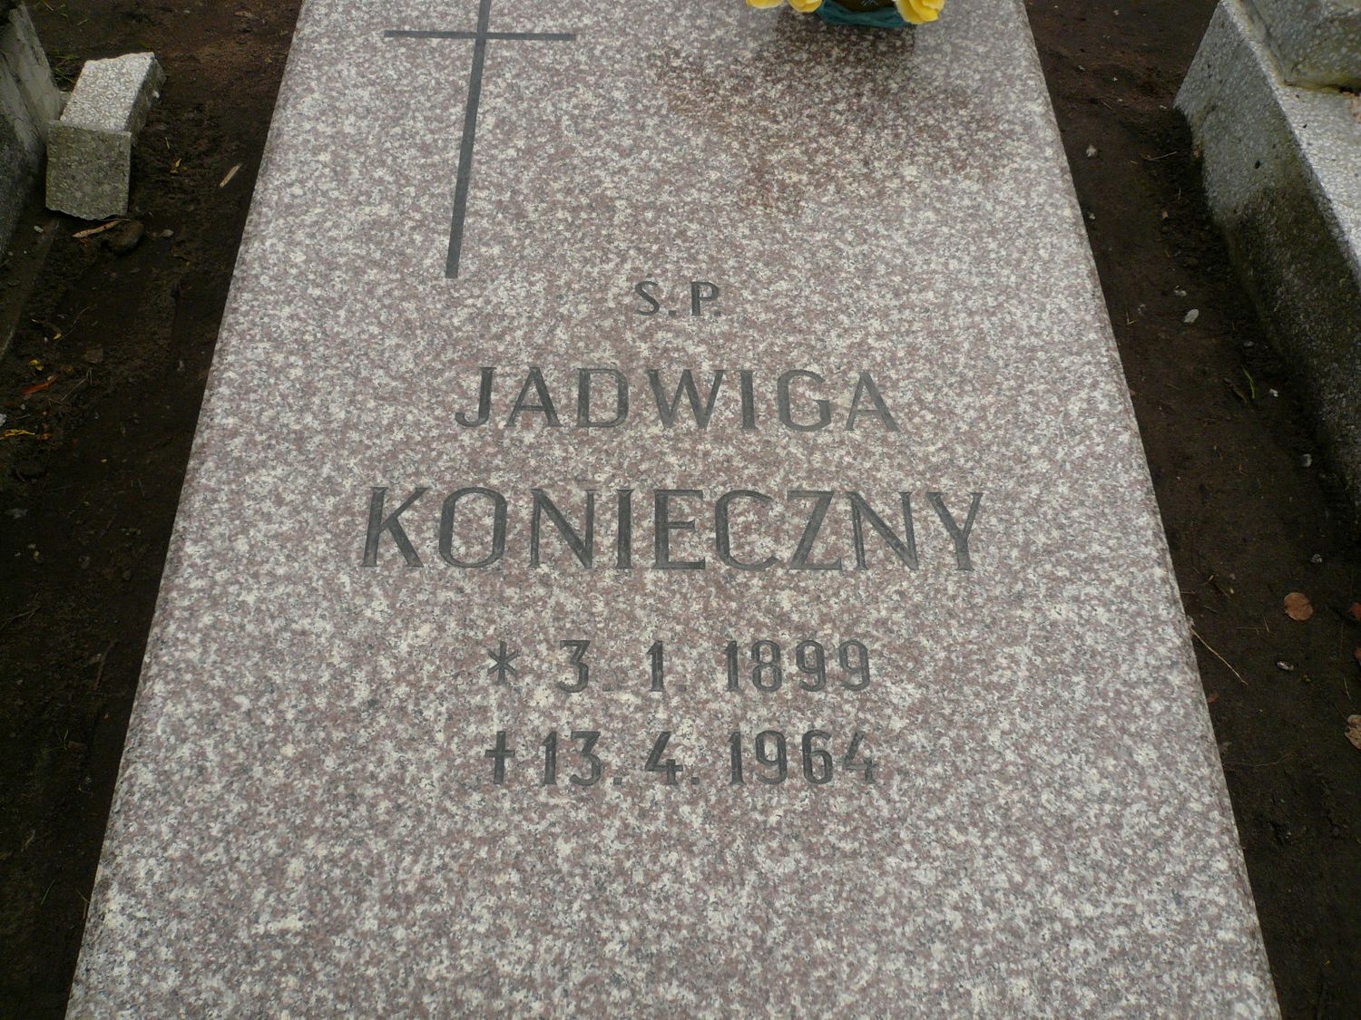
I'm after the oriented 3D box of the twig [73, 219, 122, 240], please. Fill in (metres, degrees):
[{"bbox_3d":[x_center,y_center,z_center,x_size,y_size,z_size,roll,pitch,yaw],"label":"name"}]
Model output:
[{"bbox_3d":[-0.903,-0.435,1.701,0.076,0.014,0.012,-12,57,-8],"label":"twig"}]

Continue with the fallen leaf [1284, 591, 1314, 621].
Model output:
[{"bbox_3d":[0.685,0.107,1.222,0.031,0.005,0.036,-26,63,-15],"label":"fallen leaf"}]

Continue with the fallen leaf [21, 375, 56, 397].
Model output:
[{"bbox_3d":[-0.801,-0.156,1.375,0.042,0.008,0.012,-30,64,-16],"label":"fallen leaf"}]

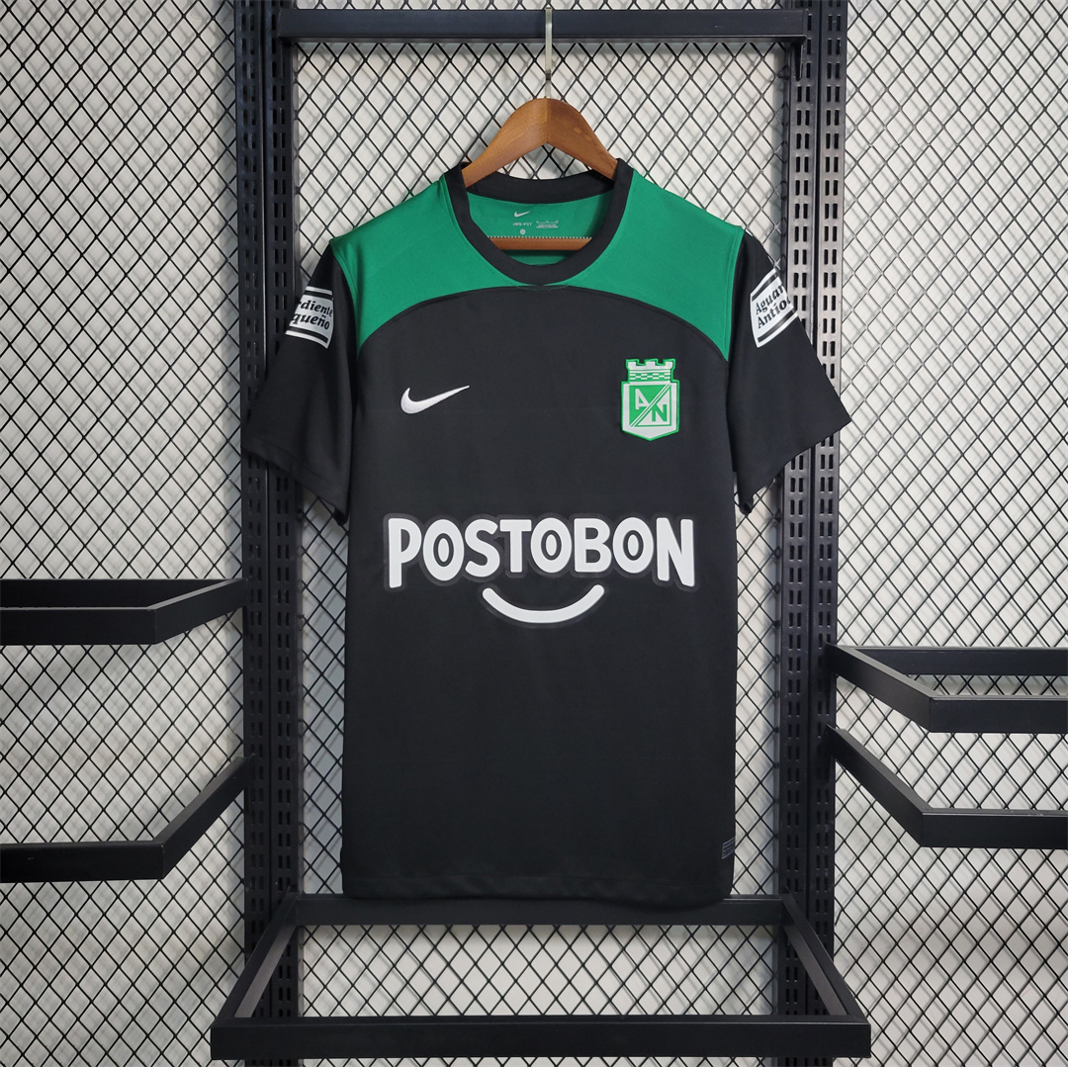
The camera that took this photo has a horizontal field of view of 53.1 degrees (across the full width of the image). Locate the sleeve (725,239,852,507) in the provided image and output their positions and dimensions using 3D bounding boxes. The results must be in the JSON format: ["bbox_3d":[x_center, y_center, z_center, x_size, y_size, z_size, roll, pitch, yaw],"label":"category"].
[{"bbox_3d":[0.262,-0.165,1.100,0.128,0.288,0.075,0,2,1],"label":"sleeve"}]

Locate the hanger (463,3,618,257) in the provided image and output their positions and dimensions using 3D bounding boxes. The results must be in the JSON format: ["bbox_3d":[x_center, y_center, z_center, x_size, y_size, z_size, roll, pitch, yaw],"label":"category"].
[{"bbox_3d":[0.007,-0.416,1.100,0.420,0.250,0.050,0,2,1],"label":"hanger"}]

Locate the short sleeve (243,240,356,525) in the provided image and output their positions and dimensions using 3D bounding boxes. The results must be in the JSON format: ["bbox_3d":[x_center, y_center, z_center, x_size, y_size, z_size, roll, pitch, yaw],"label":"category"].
[{"bbox_3d":[-0.242,-0.154,1.100,0.116,0.285,0.075,0,2,1],"label":"short sleeve"}]

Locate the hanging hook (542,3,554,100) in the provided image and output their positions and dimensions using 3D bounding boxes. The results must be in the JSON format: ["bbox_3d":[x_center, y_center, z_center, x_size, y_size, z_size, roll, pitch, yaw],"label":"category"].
[{"bbox_3d":[0.015,-0.500,1.110,0.010,0.097,0.045,0,2,1],"label":"hanging hook"}]

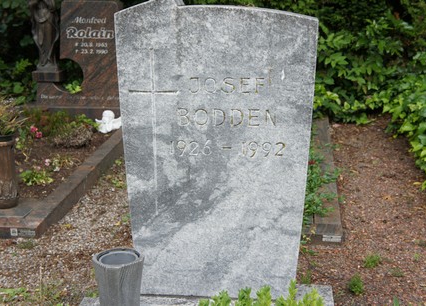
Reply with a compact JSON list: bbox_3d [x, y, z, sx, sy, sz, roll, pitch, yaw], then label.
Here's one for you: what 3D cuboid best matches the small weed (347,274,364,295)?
[{"bbox_3d":[0.528,0.485,2.543,0.060,0.065,0.060,0,18,0],"label":"small weed"}]

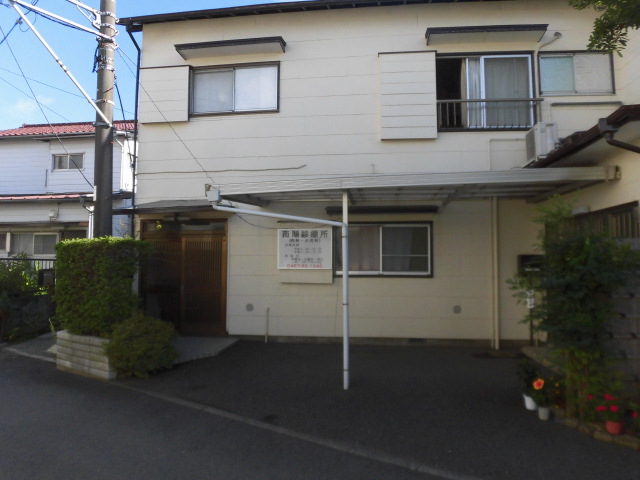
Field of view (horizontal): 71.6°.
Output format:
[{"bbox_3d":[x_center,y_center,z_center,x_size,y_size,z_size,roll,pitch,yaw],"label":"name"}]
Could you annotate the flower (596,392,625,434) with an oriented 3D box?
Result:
[{"bbox_3d":[2.488,1.486,3.800,0.230,0.360,0.230,0,-3,6],"label":"flower"}]

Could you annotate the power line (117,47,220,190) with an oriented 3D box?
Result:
[{"bbox_3d":[-2.170,-1.789,6.050,2.327,2.391,0.050,-2,-3,37],"label":"power line"}]

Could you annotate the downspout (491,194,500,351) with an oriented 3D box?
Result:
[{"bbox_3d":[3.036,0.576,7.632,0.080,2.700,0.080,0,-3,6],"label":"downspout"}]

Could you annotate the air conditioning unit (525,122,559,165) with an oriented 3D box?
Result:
[{"bbox_3d":[3.473,-1.497,7.005,0.300,0.550,0.720,0,-3,9],"label":"air conditioning unit"}]

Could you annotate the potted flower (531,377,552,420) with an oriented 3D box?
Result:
[{"bbox_3d":[2.122,1.518,4.250,0.200,0.412,0.200,0,-3,6],"label":"potted flower"}]

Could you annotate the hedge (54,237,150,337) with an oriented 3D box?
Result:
[{"bbox_3d":[-3.015,0.645,6.150,1.250,1.380,0.680,-2,-3,30],"label":"hedge"}]

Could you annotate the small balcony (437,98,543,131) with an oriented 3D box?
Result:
[{"bbox_3d":[2.964,-2.176,7.712,1.780,0.540,0.250,0,-3,6],"label":"small balcony"}]

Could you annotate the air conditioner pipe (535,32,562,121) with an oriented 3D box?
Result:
[{"bbox_3d":[3.964,-2.837,7.698,0.460,1.500,0.100,0,-3,6],"label":"air conditioner pipe"}]

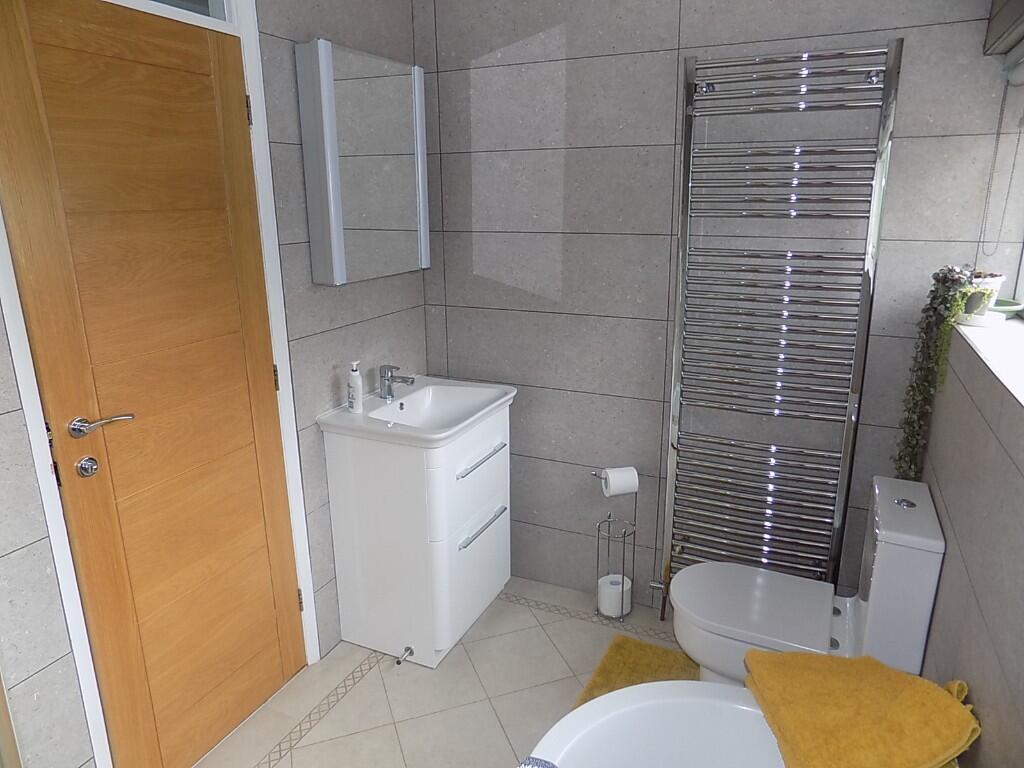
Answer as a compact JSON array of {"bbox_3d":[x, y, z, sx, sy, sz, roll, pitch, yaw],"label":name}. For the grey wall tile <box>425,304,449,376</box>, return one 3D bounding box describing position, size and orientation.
[{"bbox_3d":[-0.305,-0.173,2.787,0.099,0.292,0.010,6,17,24],"label":"grey wall tile"}]

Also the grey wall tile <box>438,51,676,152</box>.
[{"bbox_3d":[0.133,-0.970,2.353,0.890,0.292,0.010,6,17,24],"label":"grey wall tile"}]

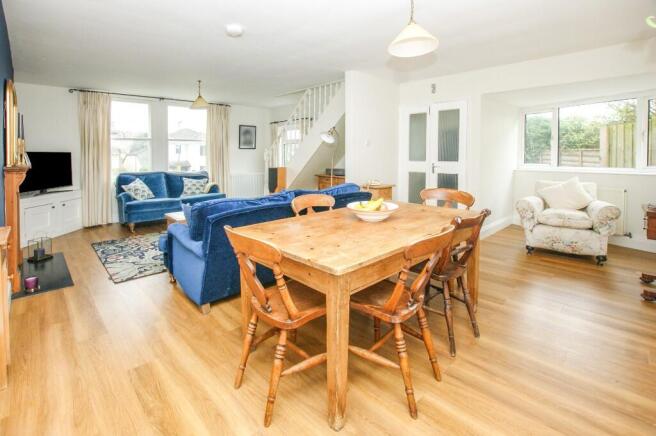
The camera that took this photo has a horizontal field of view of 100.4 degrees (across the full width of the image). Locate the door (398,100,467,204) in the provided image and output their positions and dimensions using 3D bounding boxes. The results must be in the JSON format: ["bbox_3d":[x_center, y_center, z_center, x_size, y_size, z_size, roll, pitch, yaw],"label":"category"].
[{"bbox_3d":[1.695,-0.839,4.450,1.030,2.030,0.090,8,14,36],"label":"door"}]

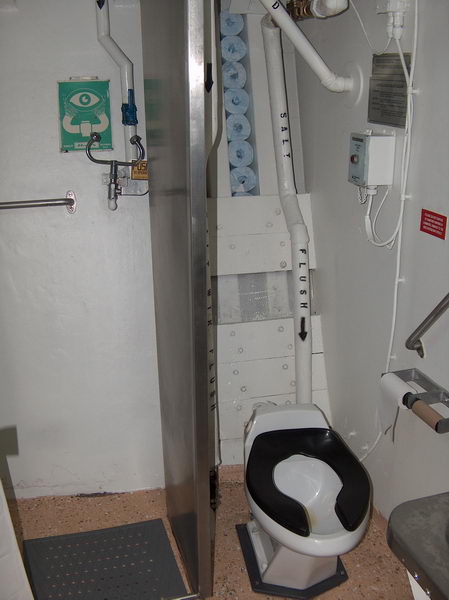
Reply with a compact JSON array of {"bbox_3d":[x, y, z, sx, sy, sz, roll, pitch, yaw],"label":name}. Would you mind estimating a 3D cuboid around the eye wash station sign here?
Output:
[{"bbox_3d":[-0.459,-0.609,2.124,0.169,0.222,0.012,-5,8,-16],"label":"eye wash station sign"}]

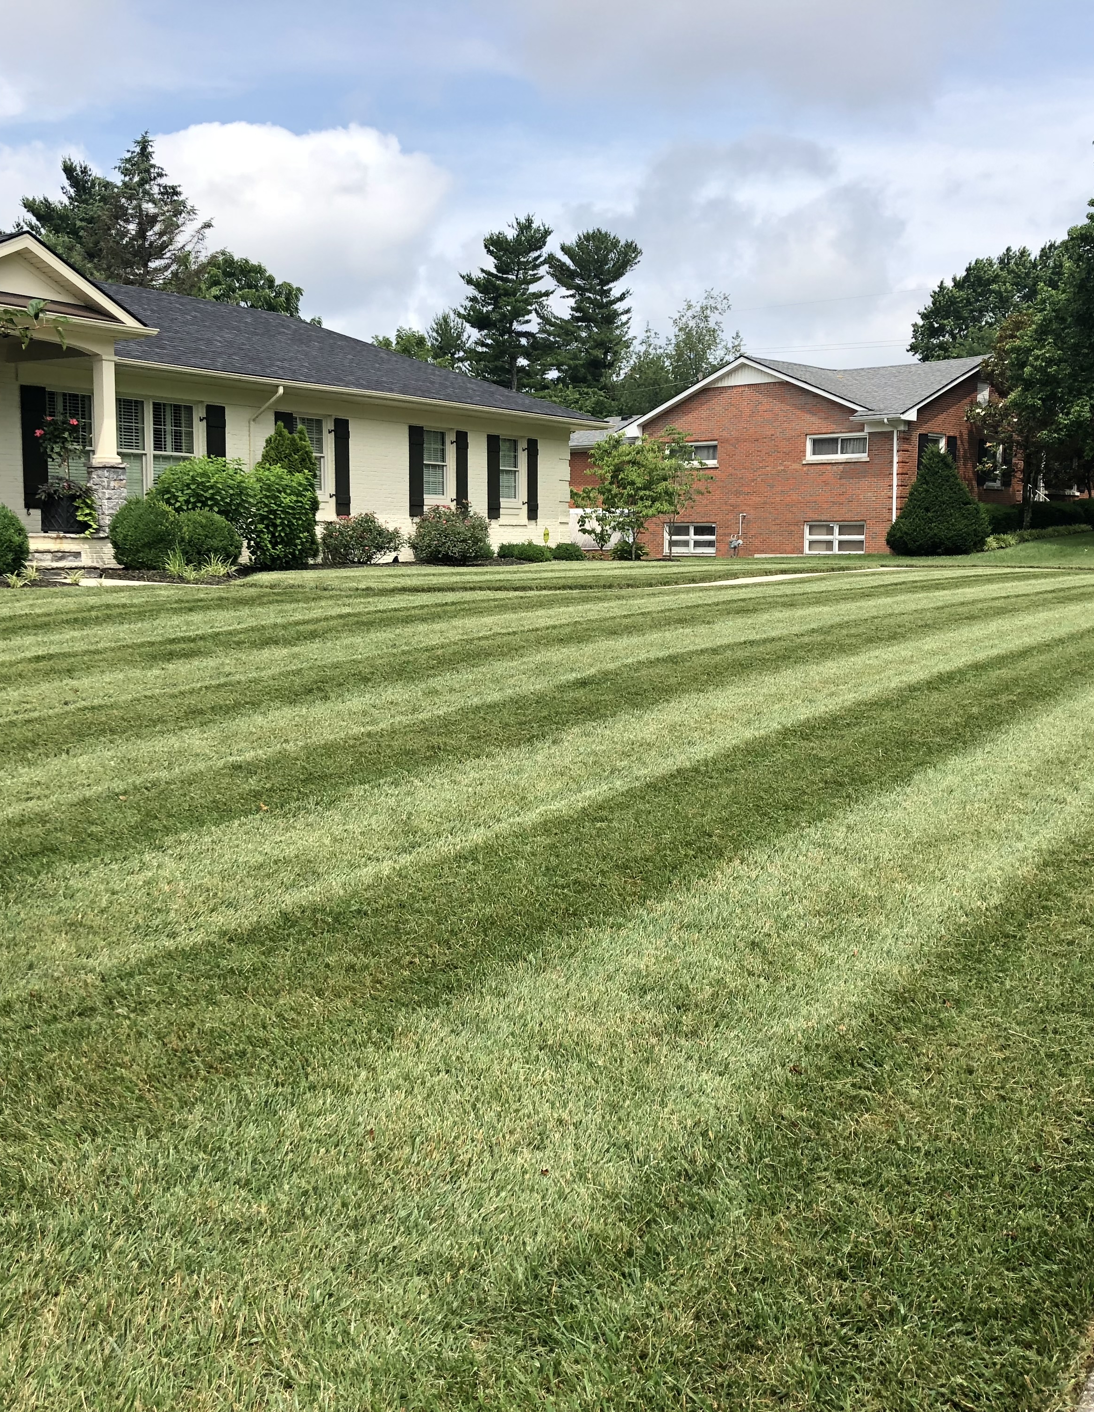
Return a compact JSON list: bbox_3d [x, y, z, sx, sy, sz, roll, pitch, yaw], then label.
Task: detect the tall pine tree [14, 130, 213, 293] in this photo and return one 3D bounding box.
[{"bbox_3d":[-13.140,-10.733,46.631,6.300,13.116,6.300,4,7,35],"label":"tall pine tree"}]

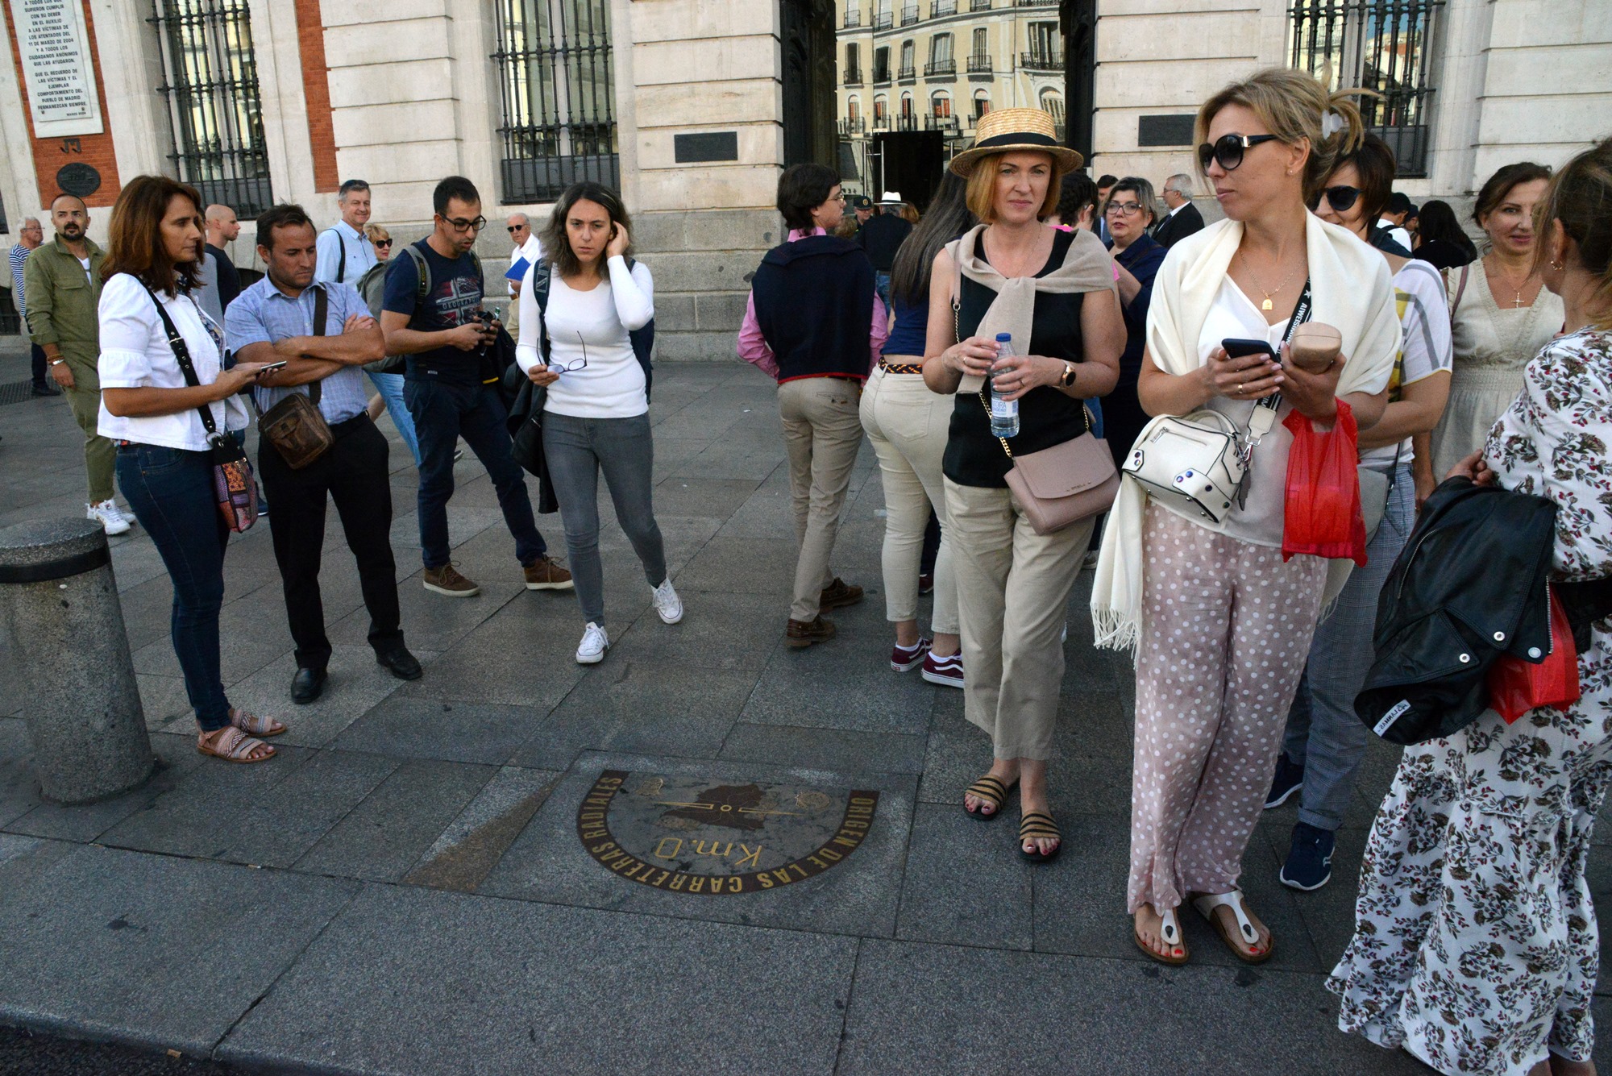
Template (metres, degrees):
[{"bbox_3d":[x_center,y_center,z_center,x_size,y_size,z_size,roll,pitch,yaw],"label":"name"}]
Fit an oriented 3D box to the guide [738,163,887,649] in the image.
[{"bbox_3d":[0.054,-0.471,3.881,0.520,1.670,0.380,7,17,27],"label":"guide"}]

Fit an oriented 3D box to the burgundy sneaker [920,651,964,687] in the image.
[{"bbox_3d":[0.541,0.443,3.620,0.265,0.100,0.100,5,17,23],"label":"burgundy sneaker"}]

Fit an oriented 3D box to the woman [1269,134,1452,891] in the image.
[{"bbox_3d":[1.228,-0.067,2.500,0.500,1.650,0.420,8,18,31],"label":"woman"}]

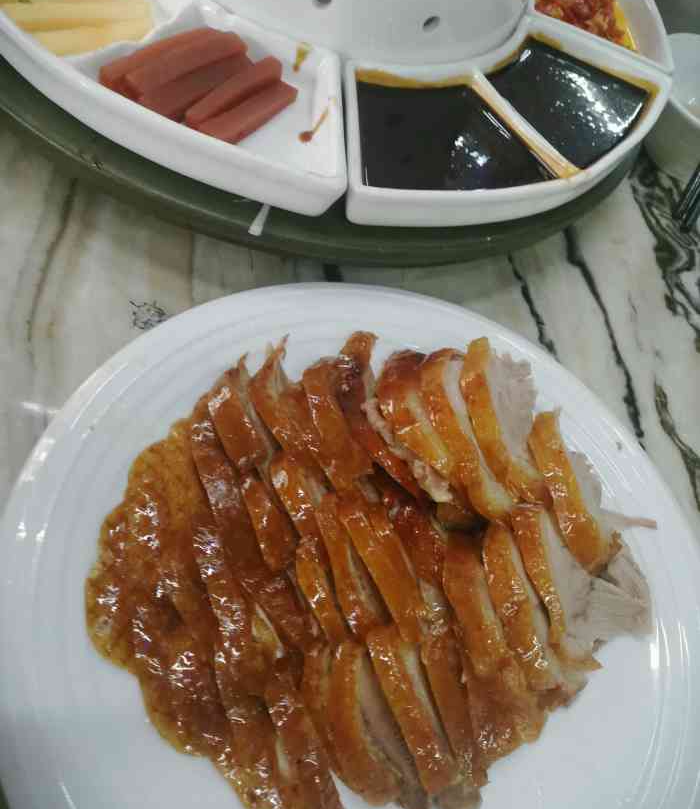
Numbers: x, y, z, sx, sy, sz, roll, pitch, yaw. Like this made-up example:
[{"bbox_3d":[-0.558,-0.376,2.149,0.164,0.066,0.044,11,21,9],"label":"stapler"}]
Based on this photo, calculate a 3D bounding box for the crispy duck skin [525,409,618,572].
[{"bbox_3d":[0.109,0.042,0.358,0.022,0.013,0.078,1,59,-17],"label":"crispy duck skin"}]

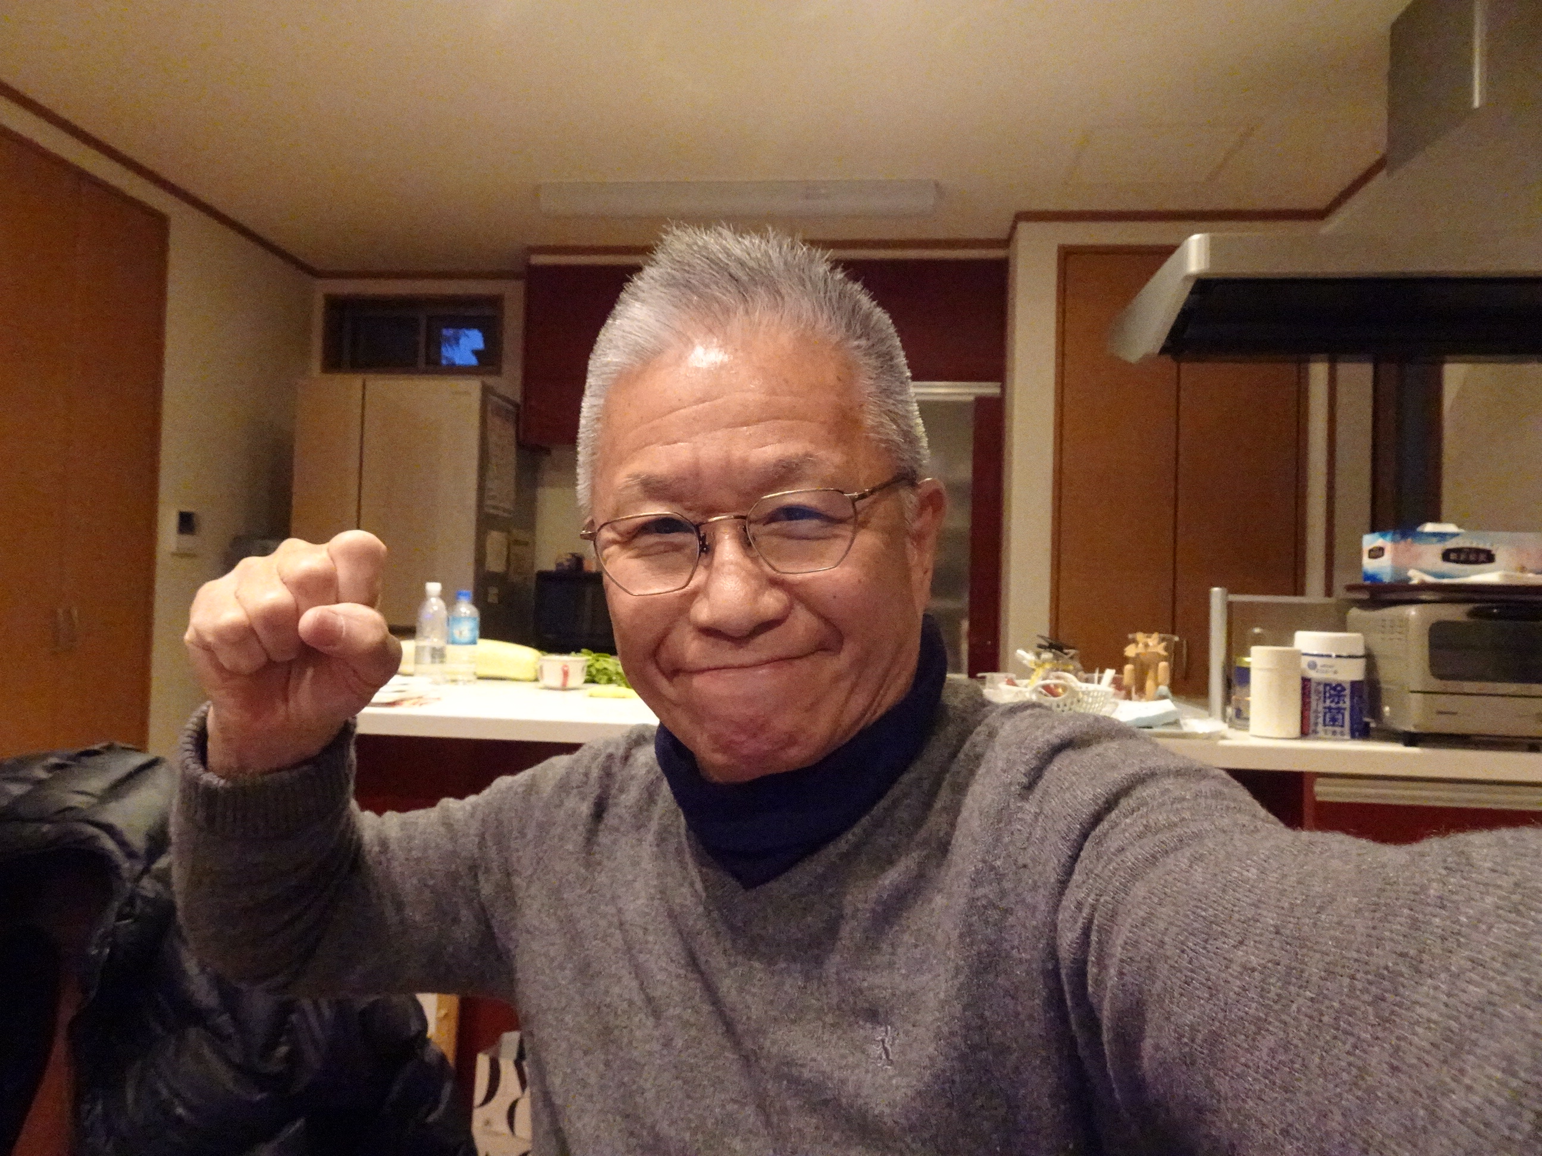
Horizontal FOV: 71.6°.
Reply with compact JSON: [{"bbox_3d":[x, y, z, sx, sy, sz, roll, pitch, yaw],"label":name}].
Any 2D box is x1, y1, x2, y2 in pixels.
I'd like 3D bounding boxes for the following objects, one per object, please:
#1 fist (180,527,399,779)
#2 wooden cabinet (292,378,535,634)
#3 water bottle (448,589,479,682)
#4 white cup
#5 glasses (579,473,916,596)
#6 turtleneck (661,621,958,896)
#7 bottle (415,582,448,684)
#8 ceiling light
[{"bbox_3d":[-0.212,0.033,0.475,0.090,0.103,0.085,4,-3,-19],"label":"fist"},{"bbox_3d":[-1.363,0.200,4.157,0.680,1.810,0.690,1,-1,5],"label":"wooden cabinet"},{"bbox_3d":[-0.674,0.128,2.353,0.067,0.208,0.067,1,-1,5],"label":"water bottle"},{"bbox_3d":[-0.447,0.202,2.303,0.104,0.070,0.100,1,-1,0],"label":"white cup"},{"bbox_3d":[-0.004,-0.027,0.539,0.142,0.045,0.138,-6,8,16],"label":"glasses"},{"bbox_3d":[0.020,0.090,0.578,0.160,0.132,0.145,3,0,11],"label":"turtleneck"},{"bbox_3d":[-0.742,0.121,2.348,0.068,0.218,0.068,1,-1,5],"label":"bottle"},{"bbox_3d":[-0.106,-1.243,3.520,1.290,0.080,0.130,1,-1,5],"label":"ceiling light"}]

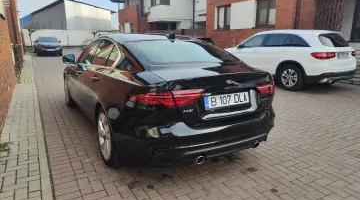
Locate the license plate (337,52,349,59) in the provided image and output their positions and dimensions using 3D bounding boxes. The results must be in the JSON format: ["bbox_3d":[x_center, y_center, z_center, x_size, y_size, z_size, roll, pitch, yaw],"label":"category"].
[{"bbox_3d":[4.159,-1.113,6.323,0.520,0.110,0.020,-7,15,-29],"label":"license plate"}]

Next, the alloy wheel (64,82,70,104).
[{"bbox_3d":[-2.198,-0.154,5.078,0.180,0.490,0.490,-8,15,-30],"label":"alloy wheel"}]

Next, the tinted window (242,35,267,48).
[{"bbox_3d":[2.381,-1.830,7.862,0.070,0.400,0.980,15,4,-32],"label":"tinted window"}]

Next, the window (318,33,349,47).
[{"bbox_3d":[4.028,-1.516,6.403,1.250,0.400,0.120,-7,-16,-29],"label":"window"}]

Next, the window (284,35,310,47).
[{"bbox_3d":[3.109,-1.553,6.603,0.070,0.360,0.840,15,4,-32],"label":"window"}]

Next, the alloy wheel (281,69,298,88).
[{"bbox_3d":[3.023,-0.598,6.748,0.190,0.490,0.490,-7,15,-29],"label":"alloy wheel"}]

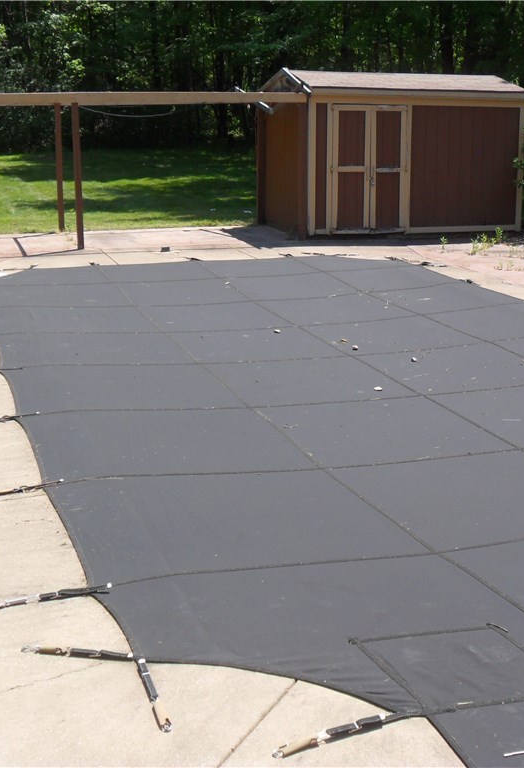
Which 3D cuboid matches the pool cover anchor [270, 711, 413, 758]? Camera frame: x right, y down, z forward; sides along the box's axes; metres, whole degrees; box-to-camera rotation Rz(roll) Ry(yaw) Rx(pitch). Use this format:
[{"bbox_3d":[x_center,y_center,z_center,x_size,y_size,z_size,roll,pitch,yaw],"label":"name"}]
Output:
[{"bbox_3d":[0.283,1.195,3.532,0.535,0.042,0.045,-7,17,-24],"label":"pool cover anchor"}]

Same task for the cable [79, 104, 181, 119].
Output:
[{"bbox_3d":[-1.977,-4.066,15.450,1.500,0.200,0.050,-4,16,-16],"label":"cable"}]

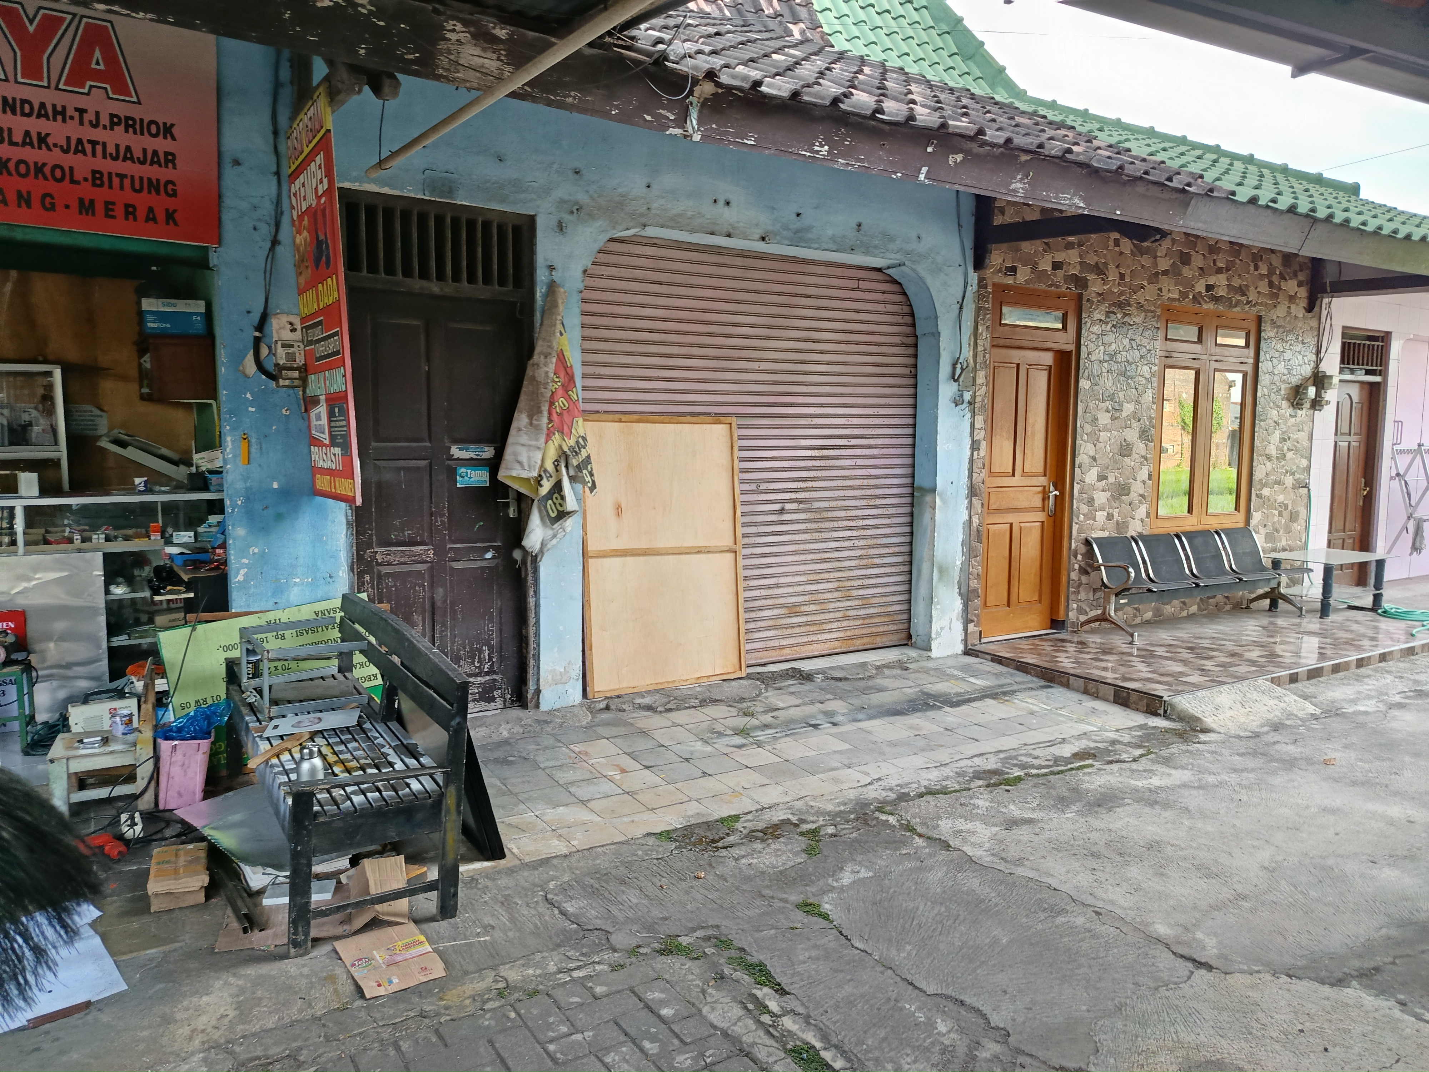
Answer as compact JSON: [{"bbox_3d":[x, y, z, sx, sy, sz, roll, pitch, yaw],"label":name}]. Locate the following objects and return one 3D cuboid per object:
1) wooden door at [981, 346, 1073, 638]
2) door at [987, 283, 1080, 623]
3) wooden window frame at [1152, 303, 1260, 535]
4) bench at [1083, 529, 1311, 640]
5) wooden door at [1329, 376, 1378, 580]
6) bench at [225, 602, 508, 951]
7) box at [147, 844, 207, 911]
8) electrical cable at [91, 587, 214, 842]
[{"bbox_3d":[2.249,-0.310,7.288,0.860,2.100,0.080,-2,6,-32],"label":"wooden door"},{"bbox_3d":[2.270,-0.523,7.258,0.950,2.510,0.130,-2,6,-32],"label":"door"},{"bbox_3d":[4.093,-0.960,8.351,1.420,1.830,0.110,-2,6,-32],"label":"wooden window frame"},{"bbox_3d":[3.909,0.340,7.829,2.420,0.760,0.650,-2,6,-32],"label":"bench"},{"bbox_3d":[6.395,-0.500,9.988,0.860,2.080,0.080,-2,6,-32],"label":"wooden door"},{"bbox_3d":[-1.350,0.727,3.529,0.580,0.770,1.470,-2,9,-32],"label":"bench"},{"bbox_3d":[-1.752,1.109,3.235,0.160,0.095,0.270,-2,6,-32],"label":"box"},{"bbox_3d":[-2.158,0.646,3.792,0.400,0.880,0.380,-2,6,-32],"label":"electrical cable"}]

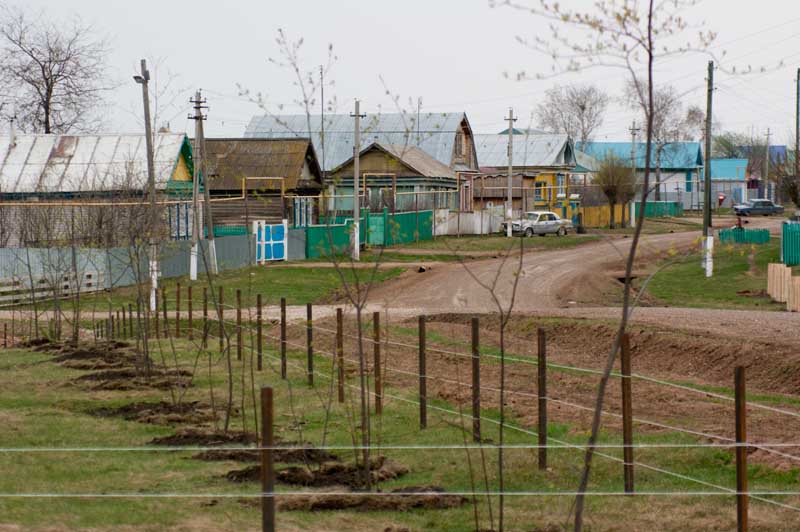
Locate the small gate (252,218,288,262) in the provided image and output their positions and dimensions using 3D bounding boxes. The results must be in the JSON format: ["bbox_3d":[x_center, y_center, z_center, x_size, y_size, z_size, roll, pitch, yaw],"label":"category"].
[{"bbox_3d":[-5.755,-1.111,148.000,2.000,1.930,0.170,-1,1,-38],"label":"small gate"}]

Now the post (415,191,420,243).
[{"bbox_3d":[0.946,-2.635,180.000,0.090,2.729,0.090,0,0,14],"label":"post"}]

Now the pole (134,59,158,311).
[{"bbox_3d":[-7.718,-2.481,102.000,0.600,7.750,0.400,-1,1,30],"label":"pole"}]

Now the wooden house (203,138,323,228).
[{"bbox_3d":[-7.332,-3.560,166.075,5.900,5.517,4.900,0,0,14],"label":"wooden house"}]

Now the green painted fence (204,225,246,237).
[{"bbox_3d":[-8.069,-1.100,154.000,2.100,1.500,0.080,0,0,14],"label":"green painted fence"}]

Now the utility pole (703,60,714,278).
[{"bbox_3d":[11.597,-3.622,125.000,0.320,8.150,0.300,0,1,0],"label":"utility pole"}]

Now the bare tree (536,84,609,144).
[{"bbox_3d":[12.431,-8.251,240.000,5.200,9.600,5.000,0,1,0],"label":"bare tree"}]

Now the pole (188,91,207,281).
[{"bbox_3d":[-7.802,-3.094,128.000,0.720,7.300,0.350,0,1,13],"label":"pole"}]

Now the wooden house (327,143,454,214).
[{"bbox_3d":[-0.208,-4.360,191.995,5.700,5.479,8.900,0,0,14],"label":"wooden house"}]

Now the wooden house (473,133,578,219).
[{"bbox_3d":[7.305,-5.556,219.113,7.200,6.185,6.400,0,0,17],"label":"wooden house"}]

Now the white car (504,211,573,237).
[{"bbox_3d":[7.922,-2.402,190.500,1.800,1.470,4.700,1,1,37],"label":"white car"}]

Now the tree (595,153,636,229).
[{"bbox_3d":[15.076,-5.268,233.000,2.950,5.317,2.800,0,0,0],"label":"tree"}]

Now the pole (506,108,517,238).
[{"bbox_3d":[6.249,-5.250,187.000,0.650,7.250,0.270,0,1,13],"label":"pole"}]

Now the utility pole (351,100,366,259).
[{"bbox_3d":[-2.011,-4.095,159.500,0.780,7.615,0.240,0,0,14],"label":"utility pole"}]

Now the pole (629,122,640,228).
[{"bbox_3d":[16.920,-6.615,240.000,0.780,7.638,0.240,0,0,14],"label":"pole"}]

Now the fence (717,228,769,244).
[{"bbox_3d":[17.791,-1.523,172.000,2.650,0.780,0.250,0,1,0],"label":"fence"}]

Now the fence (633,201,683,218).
[{"bbox_3d":[20.064,-4.370,259.000,3.600,1.244,0.100,0,0,14],"label":"fence"}]

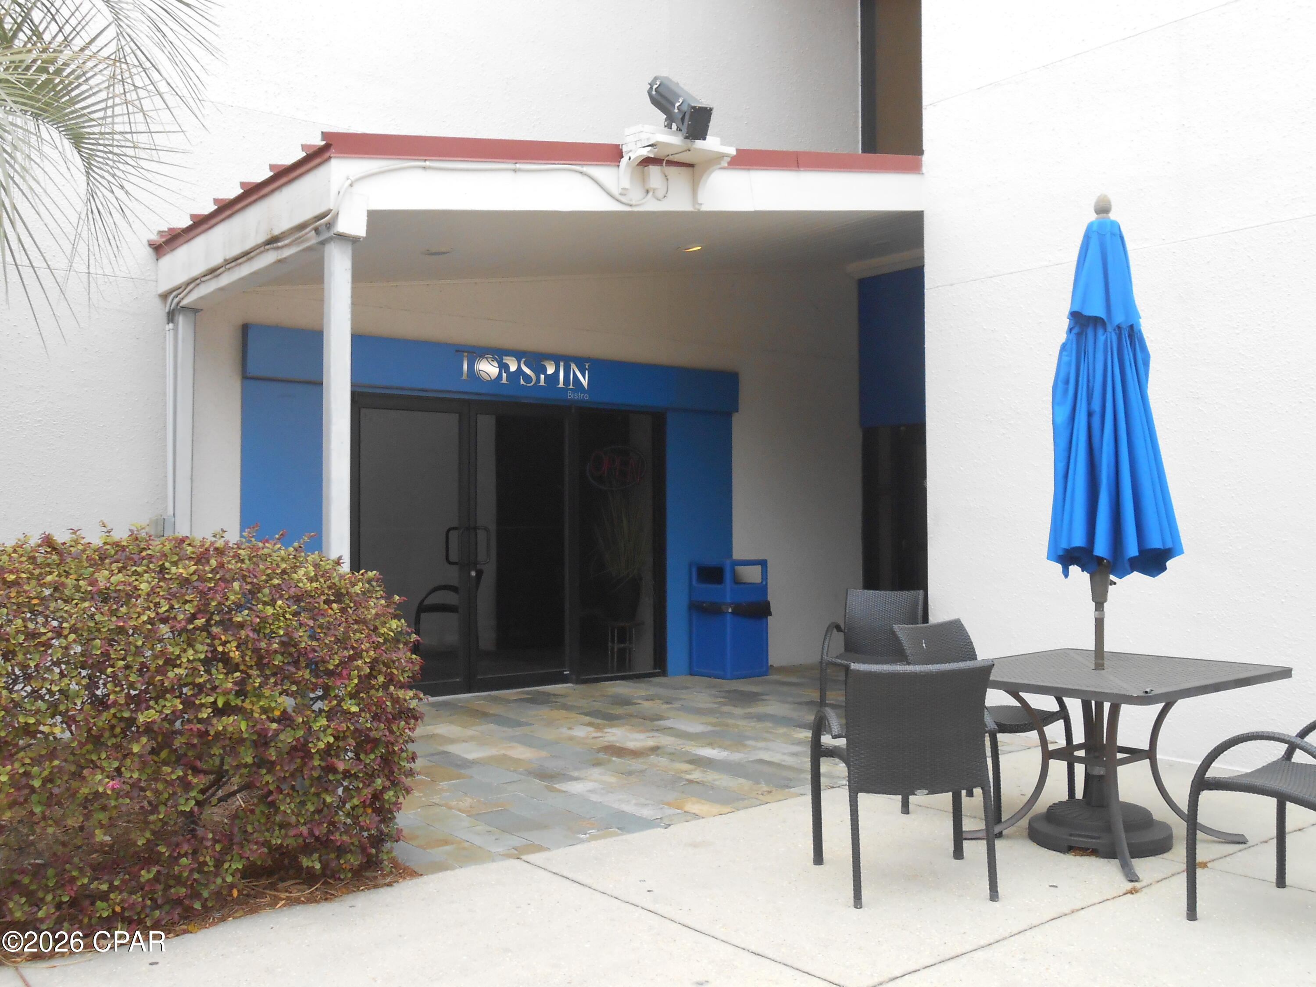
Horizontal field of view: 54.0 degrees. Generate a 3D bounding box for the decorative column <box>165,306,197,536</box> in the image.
[{"bbox_3d":[-2.978,0.158,8.059,0.170,2.670,0.140,1,-2,-37],"label":"decorative column"}]

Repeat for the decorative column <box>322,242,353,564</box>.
[{"bbox_3d":[-1.546,0.168,6.238,0.105,2.770,0.105,1,-2,-37],"label":"decorative column"}]

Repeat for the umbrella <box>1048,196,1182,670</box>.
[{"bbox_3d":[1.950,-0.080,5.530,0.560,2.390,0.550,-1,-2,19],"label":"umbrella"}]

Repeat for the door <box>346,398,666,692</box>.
[{"bbox_3d":[-1.069,0.398,9.947,2.780,2.170,0.120,1,-2,-37],"label":"door"}]

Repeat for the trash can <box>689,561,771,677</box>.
[{"bbox_3d":[0.603,1.028,10.730,0.490,0.960,0.490,1,-2,-37],"label":"trash can"}]

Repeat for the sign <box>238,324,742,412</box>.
[{"bbox_3d":[-1.044,-0.904,9.908,4.280,0.350,0.110,1,-2,-37],"label":"sign"}]

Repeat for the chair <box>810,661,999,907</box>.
[{"bbox_3d":[0.965,1.062,4.984,0.610,0.880,0.650,0,-2,-3],"label":"chair"}]

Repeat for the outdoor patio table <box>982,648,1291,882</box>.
[{"bbox_3d":[1.891,1.119,5.530,1.120,0.730,1.120,1,-2,-37],"label":"outdoor patio table"}]

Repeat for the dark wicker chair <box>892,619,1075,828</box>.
[{"bbox_3d":[1.513,1.058,6.075,0.610,0.880,0.650,1,-2,-41],"label":"dark wicker chair"}]

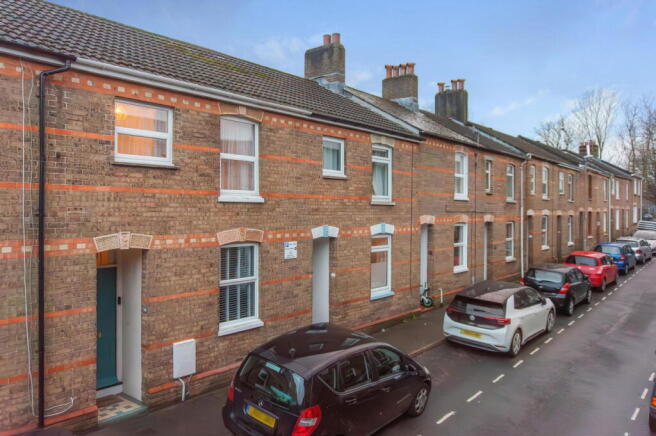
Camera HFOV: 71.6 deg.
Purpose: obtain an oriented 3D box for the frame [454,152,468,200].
[{"bbox_3d":[5.083,-1.589,17.490,0.150,1.833,1.080,0,0,42],"label":"frame"}]

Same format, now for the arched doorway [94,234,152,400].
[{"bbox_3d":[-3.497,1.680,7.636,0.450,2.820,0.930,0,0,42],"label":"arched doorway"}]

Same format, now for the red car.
[{"bbox_3d":[11.953,2.290,20.807,1.700,1.500,4.000,0,2,42],"label":"red car"}]

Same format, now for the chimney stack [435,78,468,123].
[{"bbox_3d":[6.406,-5.889,23.637,1.559,2.254,0.516,0,0,42],"label":"chimney stack"}]

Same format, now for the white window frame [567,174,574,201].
[{"bbox_3d":[15.457,-1.909,29.104,0.150,1.707,1.050,0,0,42],"label":"white window frame"}]

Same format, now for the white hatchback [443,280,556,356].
[{"bbox_3d":[4.916,2.533,12.673,1.798,1.559,4.231,0,1,41],"label":"white hatchback"}]

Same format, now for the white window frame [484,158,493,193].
[{"bbox_3d":[6.858,-1.797,19.476,0.150,1.387,0.800,0,0,42],"label":"white window frame"}]

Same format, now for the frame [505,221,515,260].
[{"bbox_3d":[8.509,1.125,21.326,0.150,1.827,1.050,0,0,42],"label":"frame"}]

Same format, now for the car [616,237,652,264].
[{"bbox_3d":[18.916,1.924,28.461,1.740,1.460,4.150,0,2,42],"label":"car"}]

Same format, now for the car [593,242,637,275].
[{"bbox_3d":[15.540,2.097,24.841,1.720,1.500,3.850,0,2,42],"label":"car"}]

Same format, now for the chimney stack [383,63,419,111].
[{"bbox_3d":[3.118,-5.527,19.777,1.500,1.880,0.550,0,0,42],"label":"chimney stack"}]

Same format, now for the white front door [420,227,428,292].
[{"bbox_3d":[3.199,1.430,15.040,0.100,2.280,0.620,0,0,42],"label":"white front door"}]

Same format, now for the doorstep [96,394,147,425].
[{"bbox_3d":[-3.495,3.099,7.385,0.755,0.139,0.775,0,0,42],"label":"doorstep"}]

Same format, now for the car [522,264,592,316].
[{"bbox_3d":[8.206,2.399,16.417,1.720,1.480,4.020,0,2,42],"label":"car"}]

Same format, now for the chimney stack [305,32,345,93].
[{"bbox_3d":[-0.109,-5.343,16.308,1.589,2.135,0.447,0,0,42],"label":"chimney stack"}]

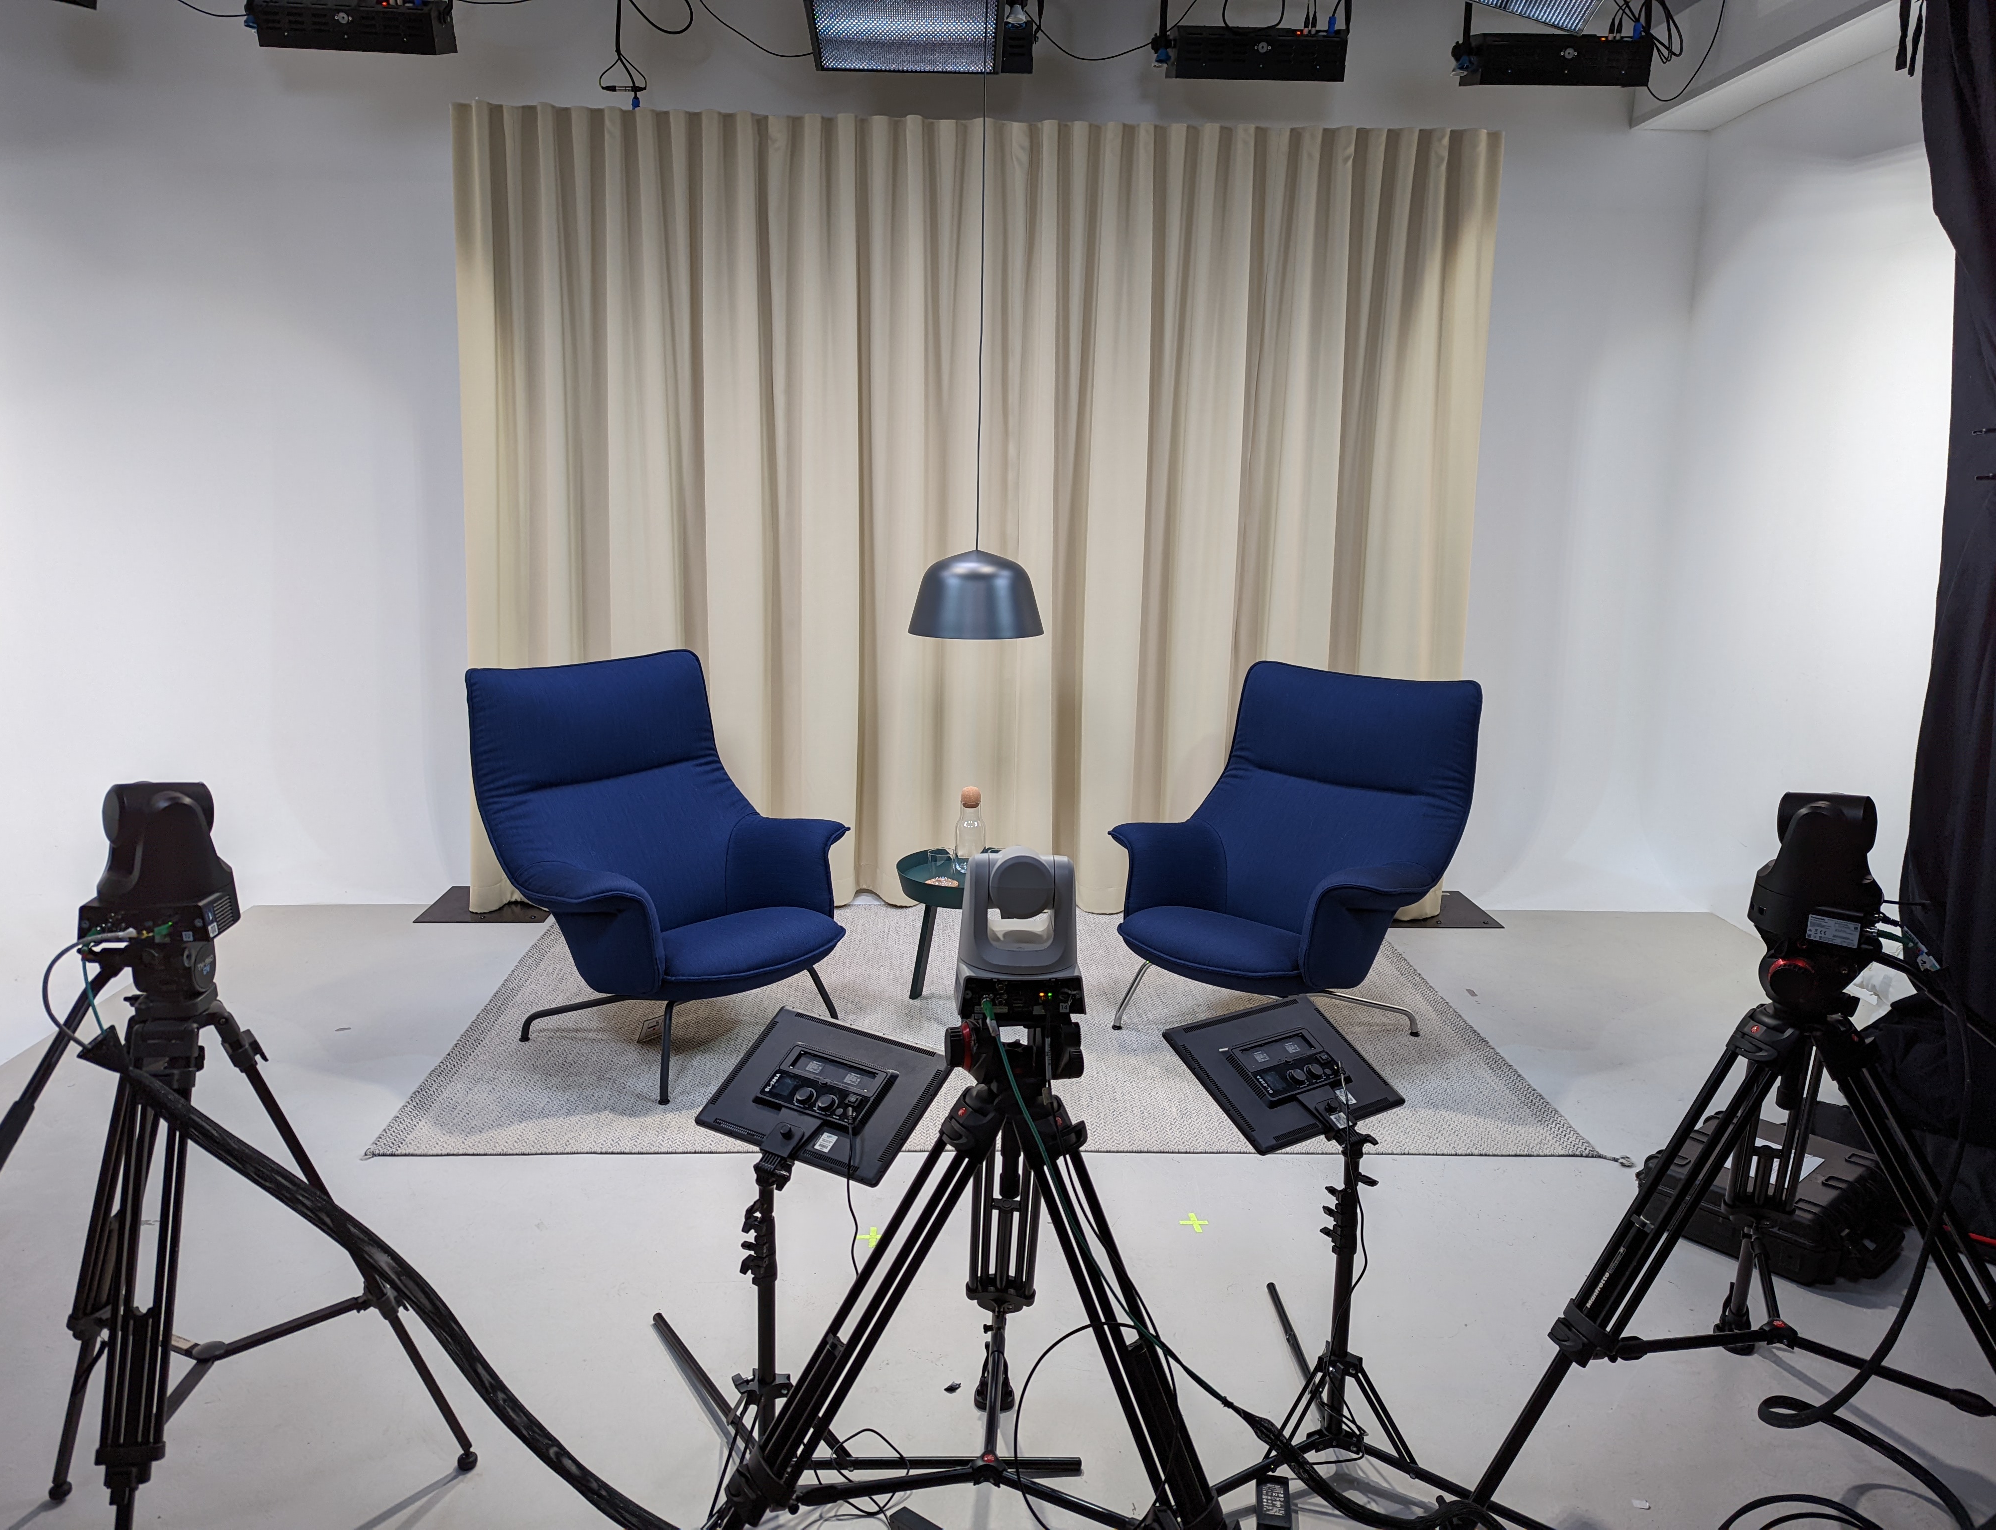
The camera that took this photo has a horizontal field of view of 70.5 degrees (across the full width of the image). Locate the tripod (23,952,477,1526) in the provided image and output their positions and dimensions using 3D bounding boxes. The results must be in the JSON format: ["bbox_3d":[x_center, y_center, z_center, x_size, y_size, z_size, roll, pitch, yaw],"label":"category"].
[{"bbox_3d":[-1.134,0.717,1.933,0.680,0.960,0.630,0,11,-6],"label":"tripod"}]

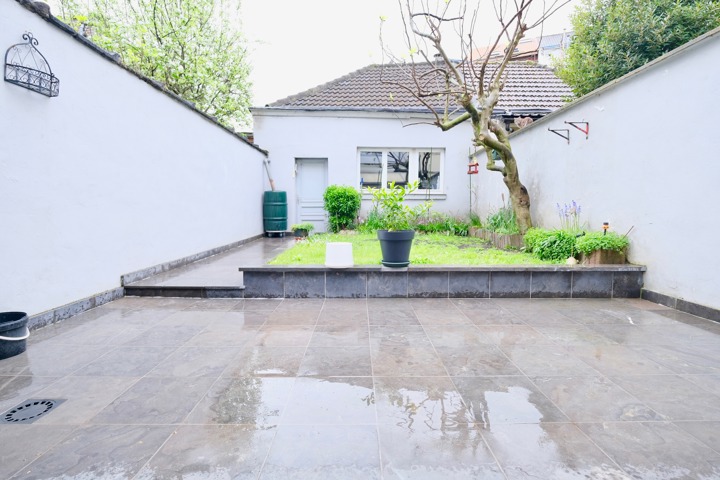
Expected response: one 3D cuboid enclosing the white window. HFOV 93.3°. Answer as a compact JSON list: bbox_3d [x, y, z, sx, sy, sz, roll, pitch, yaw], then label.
[{"bbox_3d":[1.146,-1.888,9.388,2.362,1.226,0.100,0,5,0],"label":"white window"}]

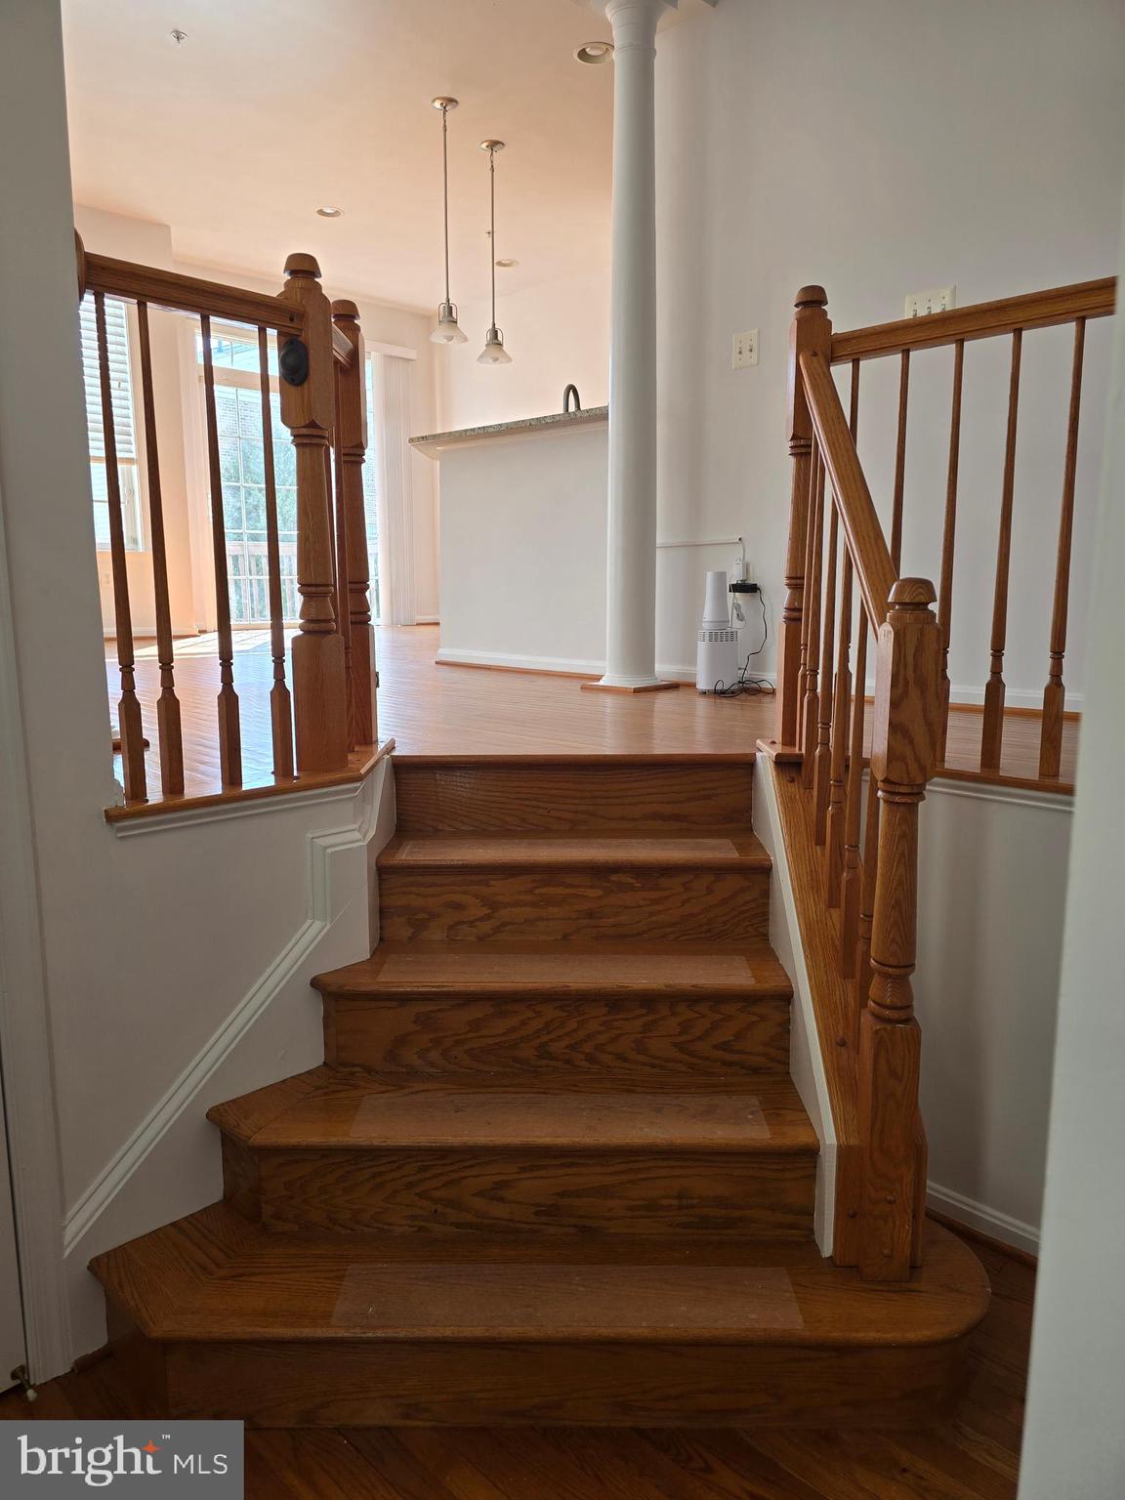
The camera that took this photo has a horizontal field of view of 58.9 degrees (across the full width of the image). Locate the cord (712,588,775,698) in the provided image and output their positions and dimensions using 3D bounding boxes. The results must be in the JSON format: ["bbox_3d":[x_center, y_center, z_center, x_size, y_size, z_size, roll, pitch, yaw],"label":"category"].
[{"bbox_3d":[0.665,-0.394,3.619,0.210,0.385,0.200,0,9,0],"label":"cord"}]

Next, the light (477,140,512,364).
[{"bbox_3d":[-0.372,-2.701,5.426,0.198,1.117,0.198,0,9,0],"label":"light"}]

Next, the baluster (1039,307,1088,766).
[{"bbox_3d":[0.925,-0.359,1.841,0.034,0.835,0.034,-9,13,-44],"label":"baluster"}]

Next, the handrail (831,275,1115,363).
[{"bbox_3d":[0.781,-0.816,1.909,0.060,0.055,0.600,-9,13,-44],"label":"handrail"}]

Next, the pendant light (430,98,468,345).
[{"bbox_3d":[-0.572,-2.622,4.968,0.196,1.125,0.196,0,9,0],"label":"pendant light"}]

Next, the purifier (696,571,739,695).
[{"bbox_3d":[0.581,-0.446,3.743,0.150,0.445,0.150,-1,9,-3],"label":"purifier"}]

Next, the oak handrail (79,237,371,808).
[{"bbox_3d":[-0.587,-0.436,1.939,0.240,0.990,0.755,6,11,34],"label":"oak handrail"}]

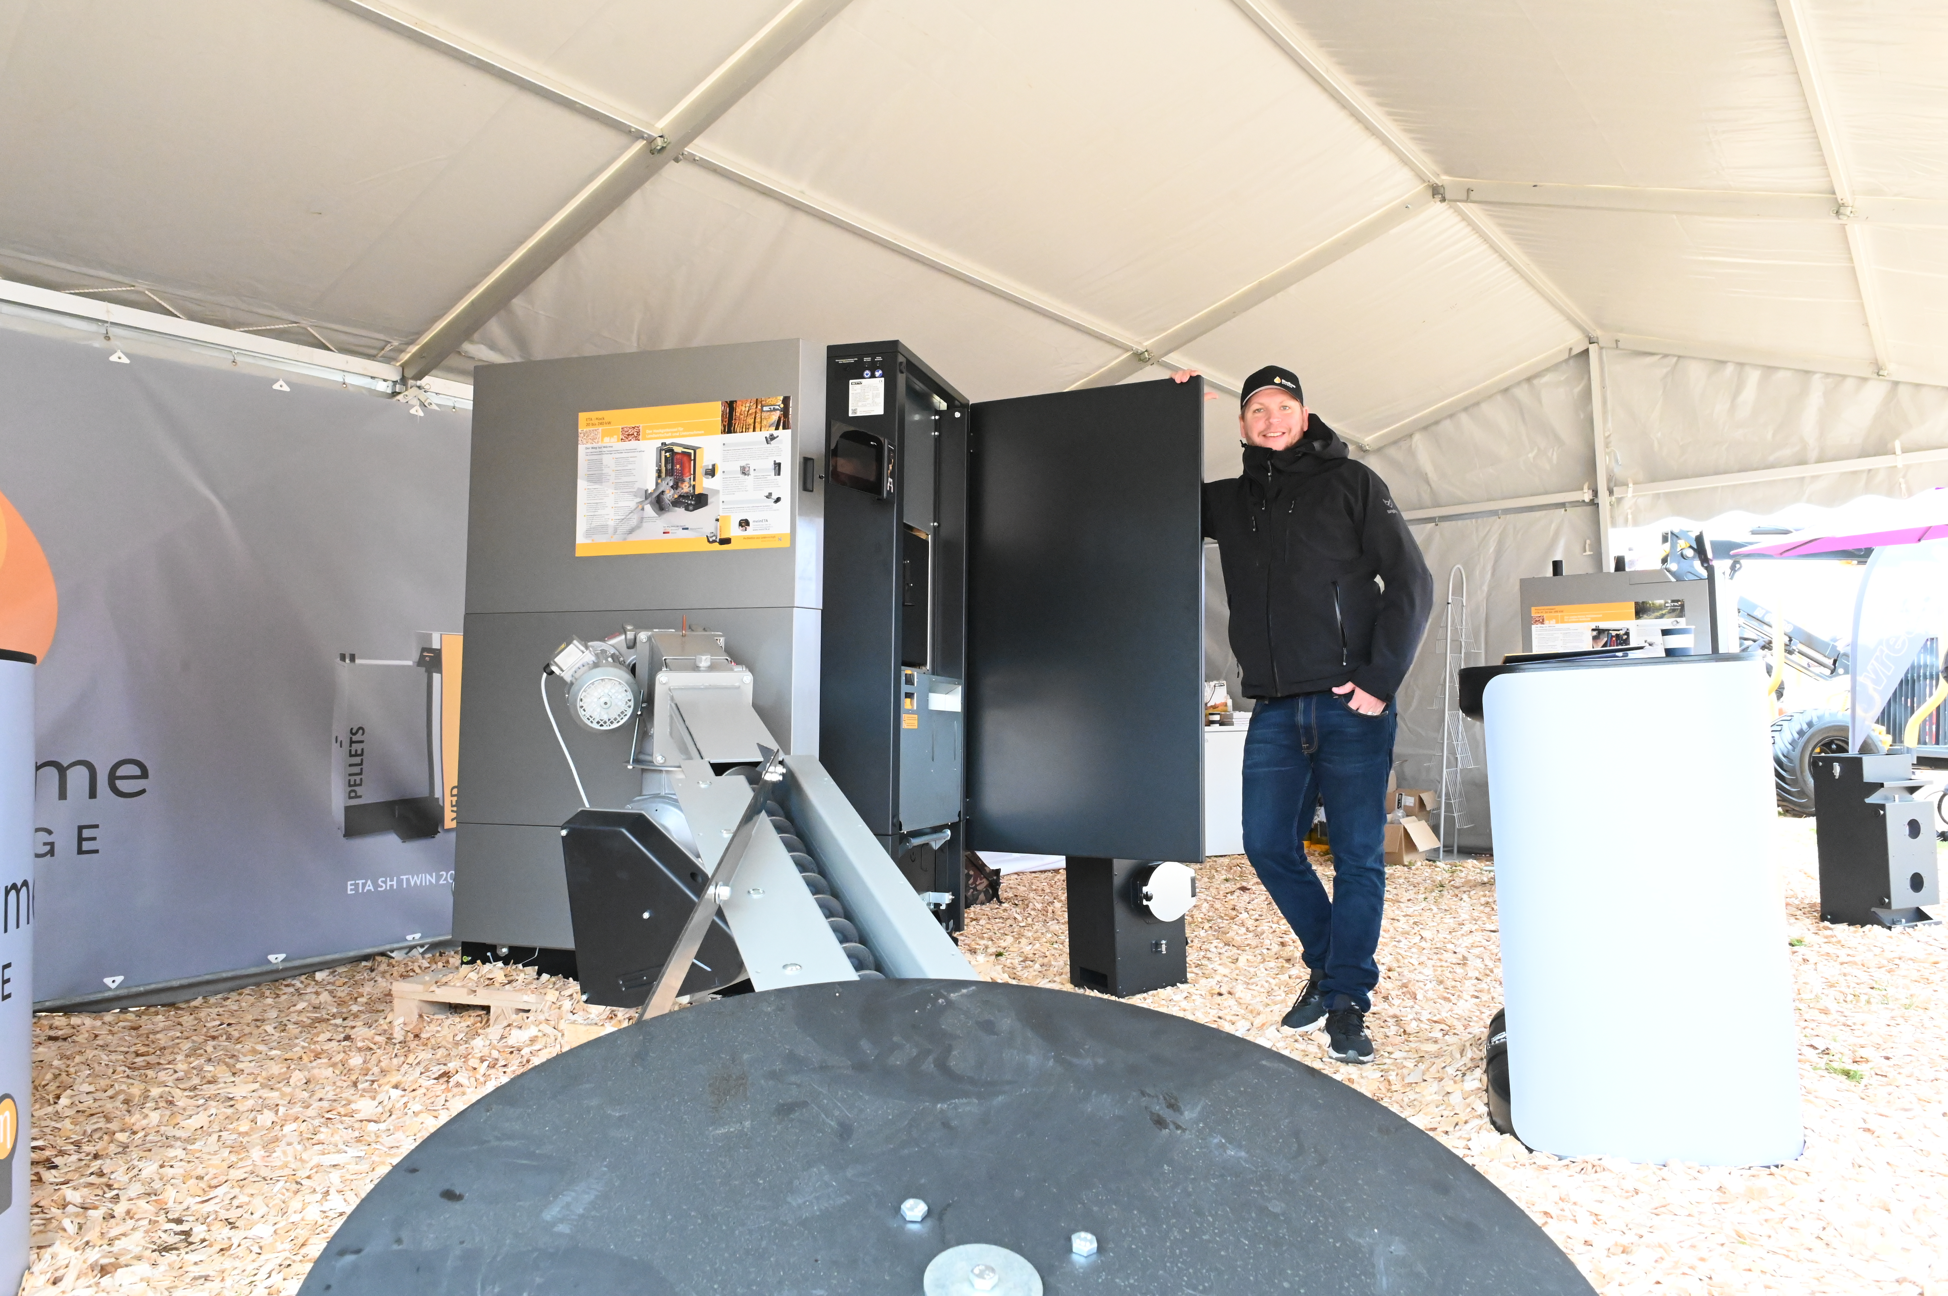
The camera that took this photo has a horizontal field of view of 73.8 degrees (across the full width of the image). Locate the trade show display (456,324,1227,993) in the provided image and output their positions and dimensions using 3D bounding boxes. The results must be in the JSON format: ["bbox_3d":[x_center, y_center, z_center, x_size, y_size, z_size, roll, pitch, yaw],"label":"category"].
[{"bbox_3d":[-0.395,0.056,3.964,2.101,1.817,0.893,-1,-5,16],"label":"trade show display"}]

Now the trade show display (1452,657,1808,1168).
[{"bbox_3d":[1.359,0.534,2.772,0.580,0.980,0.400,-3,-6,17],"label":"trade show display"}]

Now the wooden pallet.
[{"bbox_3d":[-1.056,1.044,4.063,0.800,0.144,1.200,-1,-5,18],"label":"wooden pallet"}]

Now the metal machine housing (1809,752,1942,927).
[{"bbox_3d":[4.394,0.936,6.336,0.360,0.800,0.360,2,-5,-24],"label":"metal machine housing"}]

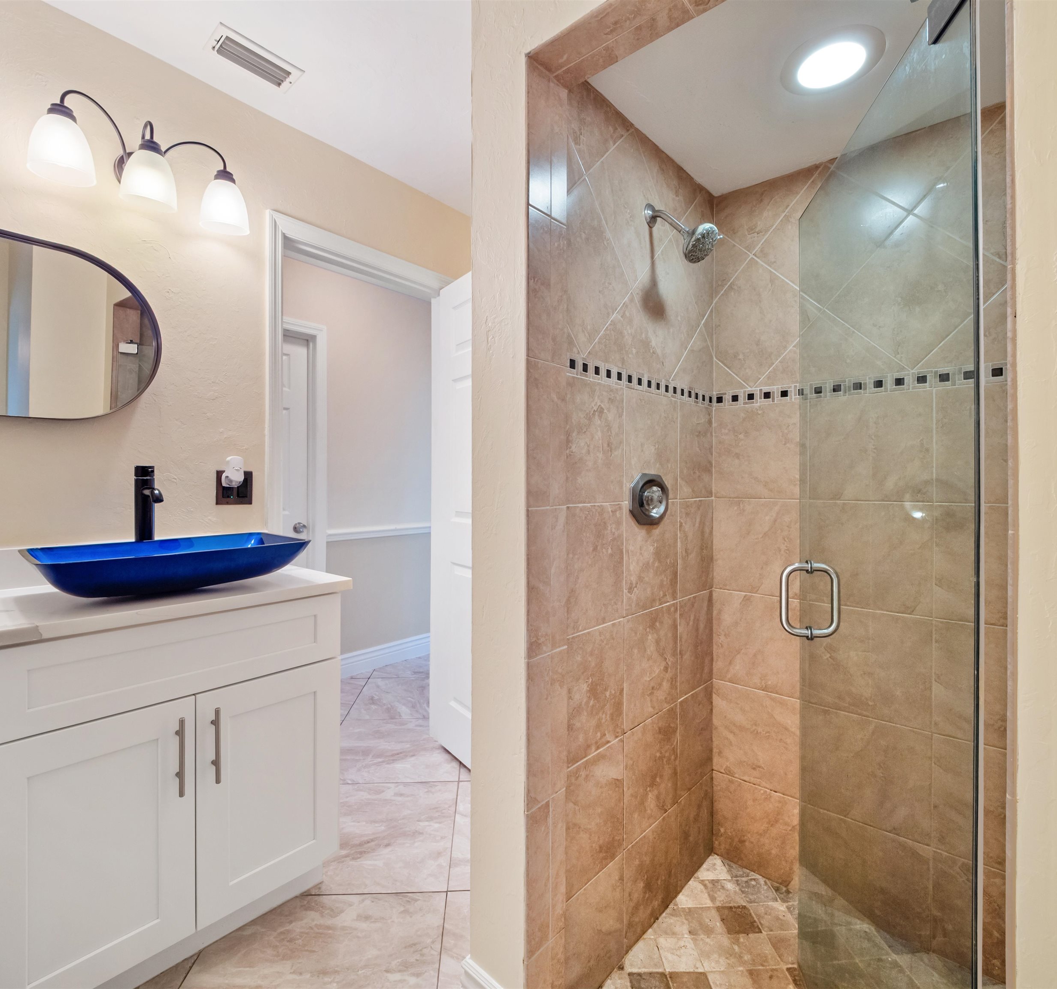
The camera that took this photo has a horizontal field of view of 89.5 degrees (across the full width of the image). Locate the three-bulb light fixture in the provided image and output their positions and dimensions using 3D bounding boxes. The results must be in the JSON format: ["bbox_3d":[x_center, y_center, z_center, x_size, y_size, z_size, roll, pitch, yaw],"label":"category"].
[{"bbox_3d":[-1.073,-0.911,1.500,0.210,0.235,0.500,1,1,43],"label":"three-bulb light fixture"}]

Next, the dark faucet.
[{"bbox_3d":[-1.056,0.079,1.488,0.152,0.320,0.047,1,1,42],"label":"dark faucet"}]

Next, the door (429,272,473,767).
[{"bbox_3d":[-0.159,0.111,2.111,0.035,2.043,0.711,0,1,-38],"label":"door"}]

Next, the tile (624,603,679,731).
[{"bbox_3d":[0.351,0.478,1.512,0.010,0.302,0.298,1,1,42],"label":"tile"}]

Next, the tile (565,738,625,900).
[{"bbox_3d":[0.153,0.787,1.304,0.011,0.303,0.278,1,1,43],"label":"tile"}]

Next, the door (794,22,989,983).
[{"bbox_3d":[0.604,0.238,0.979,0.012,1.831,0.685,0,0,11],"label":"door"}]

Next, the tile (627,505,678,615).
[{"bbox_3d":[0.351,0.173,1.509,0.010,0.302,0.298,1,1,42],"label":"tile"}]

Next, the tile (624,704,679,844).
[{"bbox_3d":[0.351,0.783,1.515,0.010,0.302,0.298,1,1,42],"label":"tile"}]

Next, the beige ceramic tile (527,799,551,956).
[{"bbox_3d":[0.018,0.791,1.101,0.011,0.303,0.072,1,1,43],"label":"beige ceramic tile"}]

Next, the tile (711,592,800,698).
[{"bbox_3d":[0.741,0.479,1.719,0.293,0.301,0.010,0,0,42],"label":"tile"}]

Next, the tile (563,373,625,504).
[{"bbox_3d":[0.153,-0.127,1.304,0.011,0.303,0.278,1,1,43],"label":"tile"}]

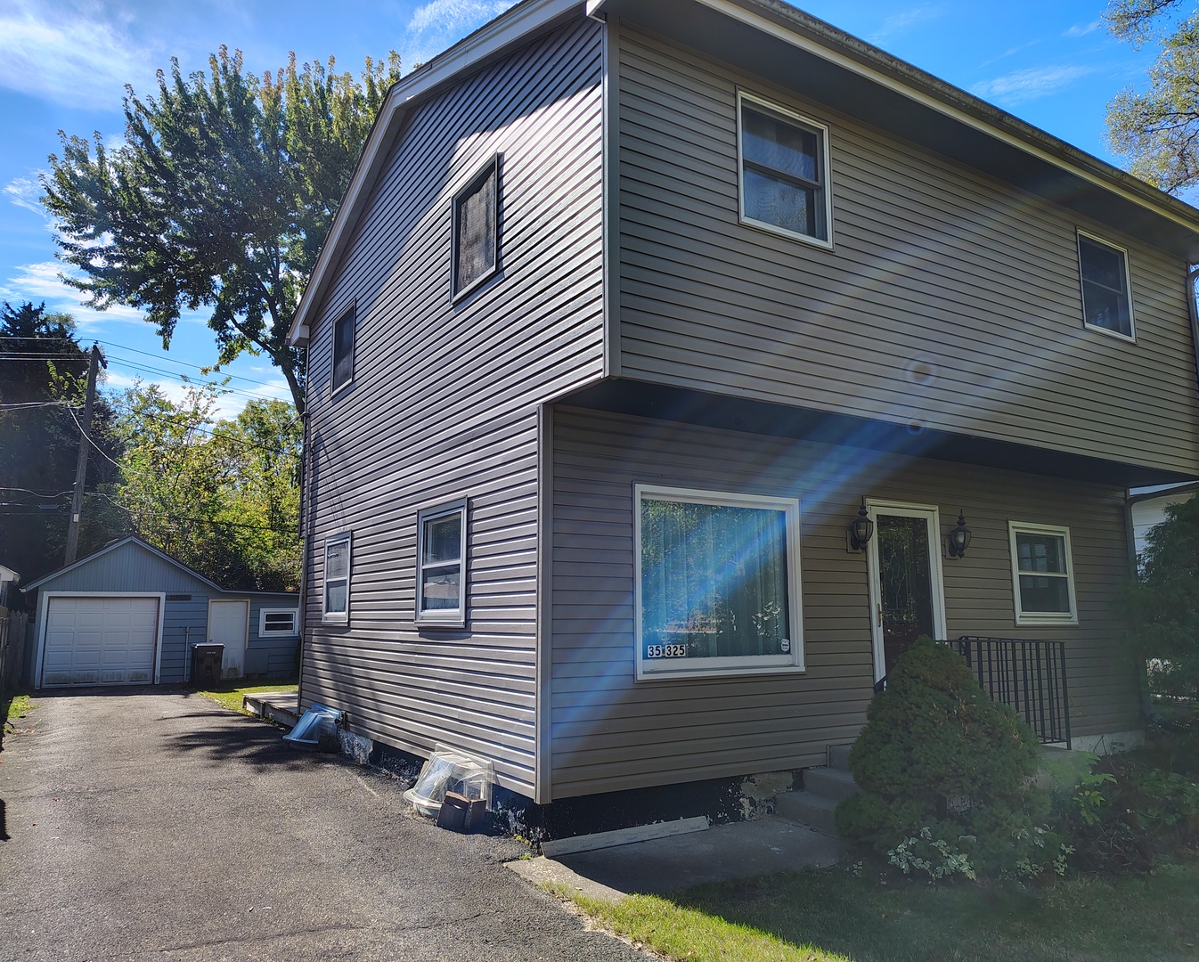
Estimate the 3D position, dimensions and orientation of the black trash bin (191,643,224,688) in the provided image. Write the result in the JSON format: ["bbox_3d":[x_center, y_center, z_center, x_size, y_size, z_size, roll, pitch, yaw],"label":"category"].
[{"bbox_3d":[-9.378,4.384,21.243,0.720,1.090,0.800,6,-10,-31],"label":"black trash bin"}]

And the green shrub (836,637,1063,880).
[{"bbox_3d":[2.251,1.741,5.745,1.360,1.410,1.360,6,-10,-31],"label":"green shrub"}]

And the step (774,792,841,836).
[{"bbox_3d":[1.889,2.534,6.633,0.320,0.165,1.260,6,-10,-31],"label":"step"}]

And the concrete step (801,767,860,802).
[{"bbox_3d":[2.146,2.389,6.817,0.295,0.178,1.260,6,-10,-31],"label":"concrete step"}]

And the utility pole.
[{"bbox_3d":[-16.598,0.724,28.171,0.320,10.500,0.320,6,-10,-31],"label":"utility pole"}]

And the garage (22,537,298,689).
[{"bbox_3d":[-12.418,3.727,25.330,6.870,3.700,6.400,6,-10,-31],"label":"garage"}]

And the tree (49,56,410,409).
[{"bbox_3d":[-8.865,-3.404,25.334,12.400,17.700,12.000,6,-10,-31],"label":"tree"}]

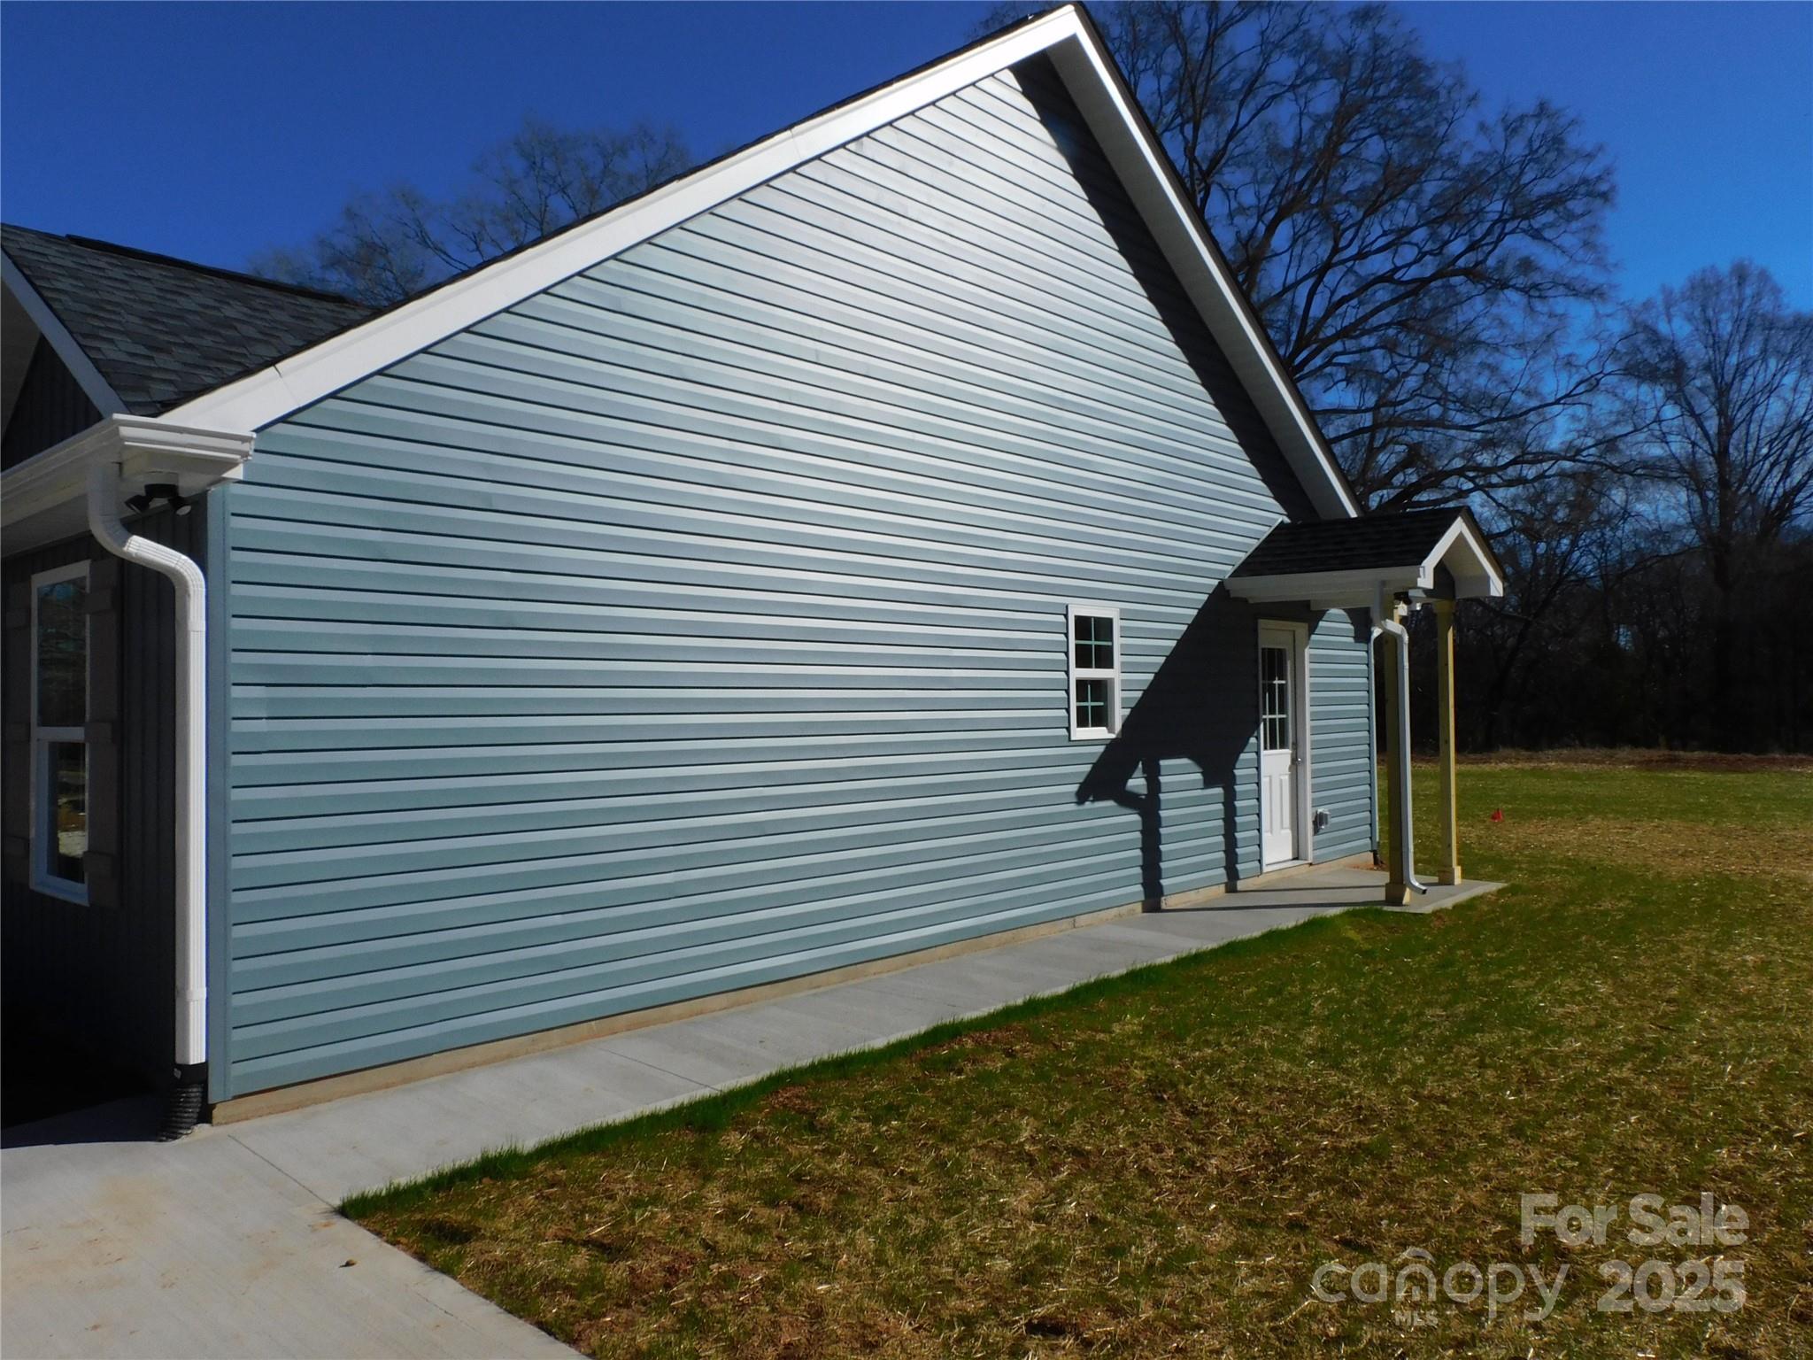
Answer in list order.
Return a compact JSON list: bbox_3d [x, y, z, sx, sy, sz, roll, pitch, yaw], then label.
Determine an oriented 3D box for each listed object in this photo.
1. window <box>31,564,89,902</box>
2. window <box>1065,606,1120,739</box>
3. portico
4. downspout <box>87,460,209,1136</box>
[{"bbox_3d":[-4.045,0.253,6.066,0.950,1.580,0.080,-2,-2,43],"label":"window"},{"bbox_3d":[1.302,-0.053,8.750,0.080,0.915,0.610,-2,-2,43],"label":"window"},{"bbox_3d":[3.808,0.174,10.273,1.500,3.060,2.000,-2,-2,43],"label":"portico"},{"bbox_3d":[-2.732,0.444,4.528,0.120,2.430,0.360,-2,-2,43],"label":"downspout"}]

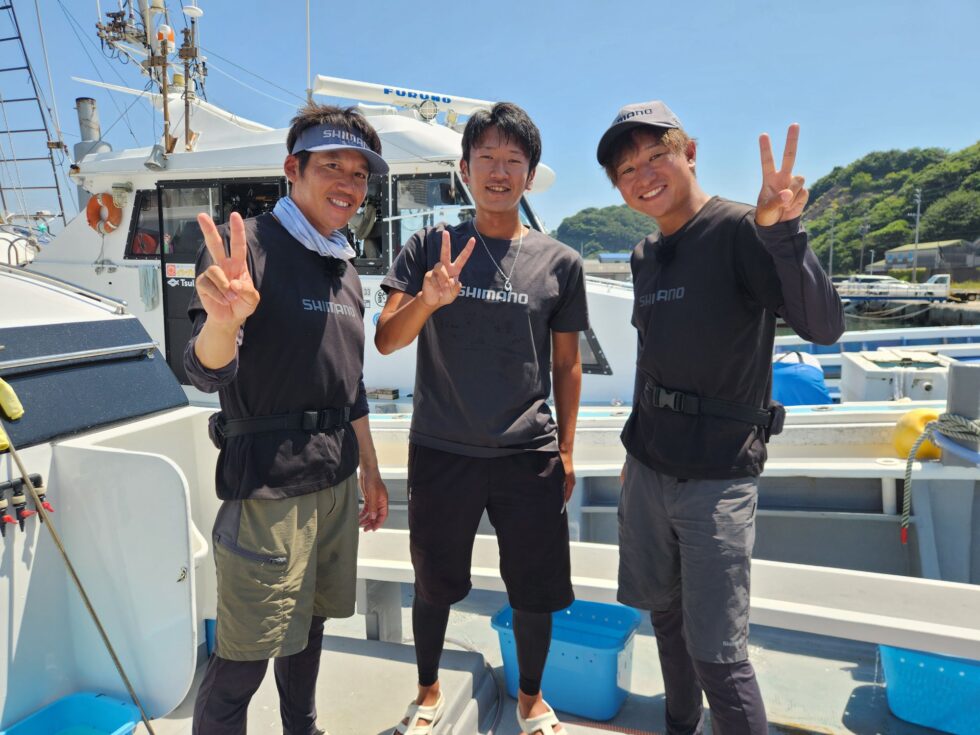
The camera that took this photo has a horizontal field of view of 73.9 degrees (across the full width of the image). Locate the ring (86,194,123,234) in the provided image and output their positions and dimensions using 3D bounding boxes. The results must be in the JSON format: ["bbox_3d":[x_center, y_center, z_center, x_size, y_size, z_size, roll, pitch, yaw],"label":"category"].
[{"bbox_3d":[-3.844,-1.537,6.500,0.420,0.420,0.110,2,7,17],"label":"ring"}]

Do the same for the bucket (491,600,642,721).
[{"bbox_3d":[0.254,0.941,2.127,0.412,0.263,0.279,3,7,24],"label":"bucket"}]

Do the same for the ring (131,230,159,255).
[{"bbox_3d":[-3.826,-1.377,7.200,0.340,0.330,0.110,2,7,17],"label":"ring"}]

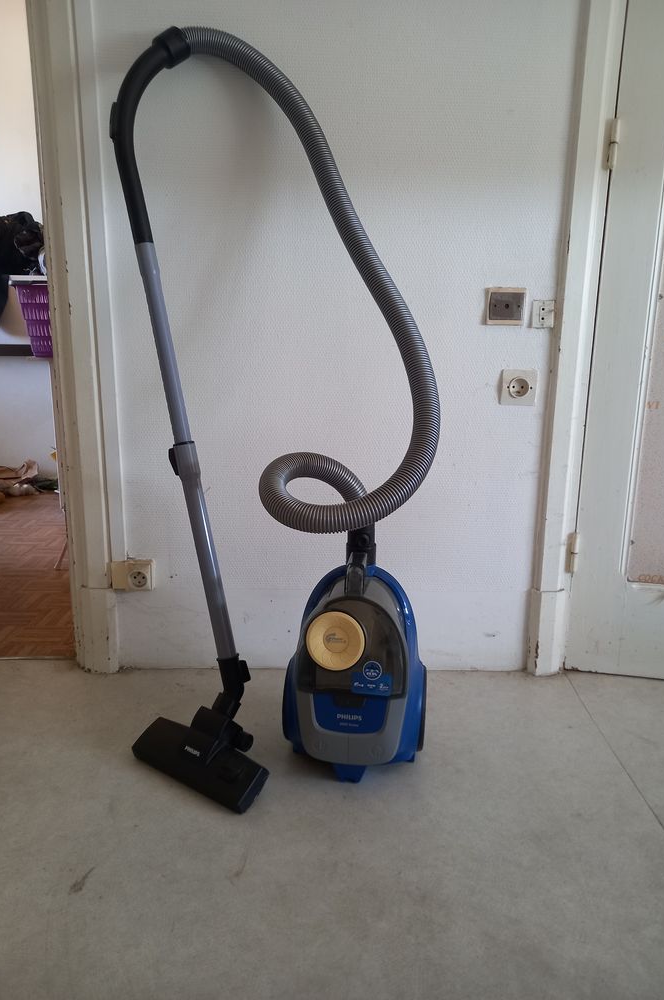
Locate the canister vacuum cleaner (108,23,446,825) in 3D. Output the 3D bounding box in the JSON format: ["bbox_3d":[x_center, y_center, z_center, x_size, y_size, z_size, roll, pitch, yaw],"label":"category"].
[{"bbox_3d":[-0.108,-0.164,1.261,0.592,1.310,0.433,1,14,2],"label":"canister vacuum cleaner"}]

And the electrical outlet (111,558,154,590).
[{"bbox_3d":[-0.449,0.169,1.636,0.087,0.064,0.036,0,14,0],"label":"electrical outlet"}]

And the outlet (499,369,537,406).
[{"bbox_3d":[0.398,-0.240,1.544,0.075,0.076,0.016,0,14,0],"label":"outlet"}]

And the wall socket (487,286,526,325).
[{"bbox_3d":[0.360,-0.402,1.505,0.080,0.078,0.015,0,14,0],"label":"wall socket"}]

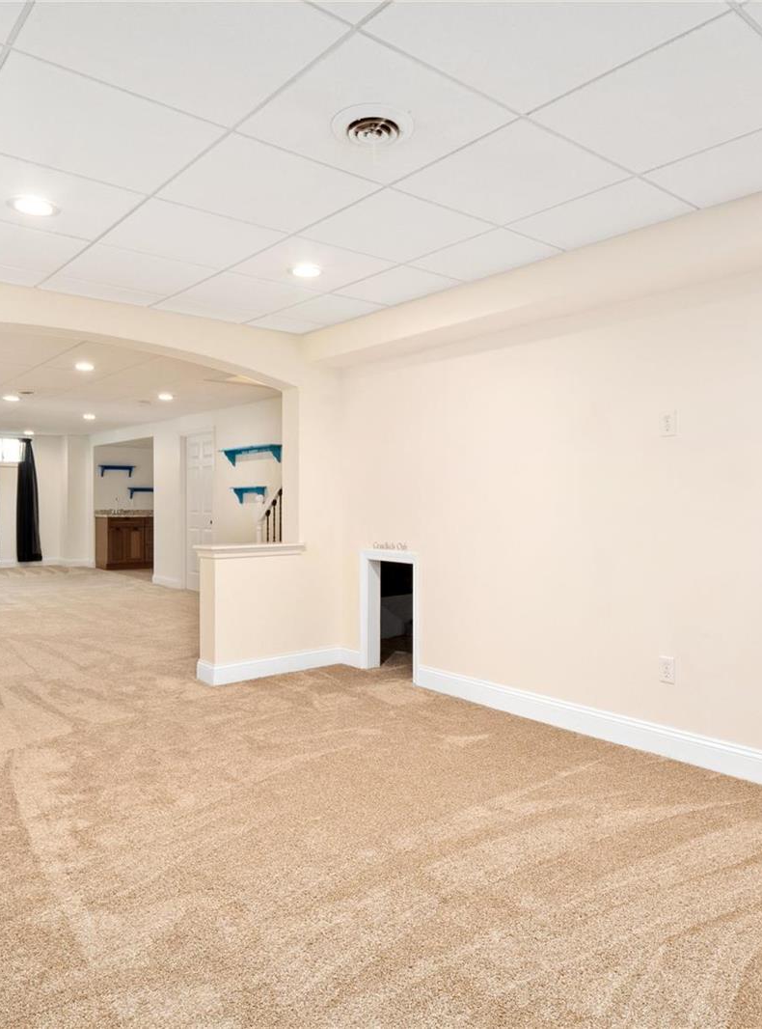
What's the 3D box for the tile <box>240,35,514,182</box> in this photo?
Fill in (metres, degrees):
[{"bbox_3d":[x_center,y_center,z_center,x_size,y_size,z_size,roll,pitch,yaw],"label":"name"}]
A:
[{"bbox_3d":[-0.018,-1.175,2.045,0.606,0.020,0.604,-2,3,-40],"label":"tile"}]

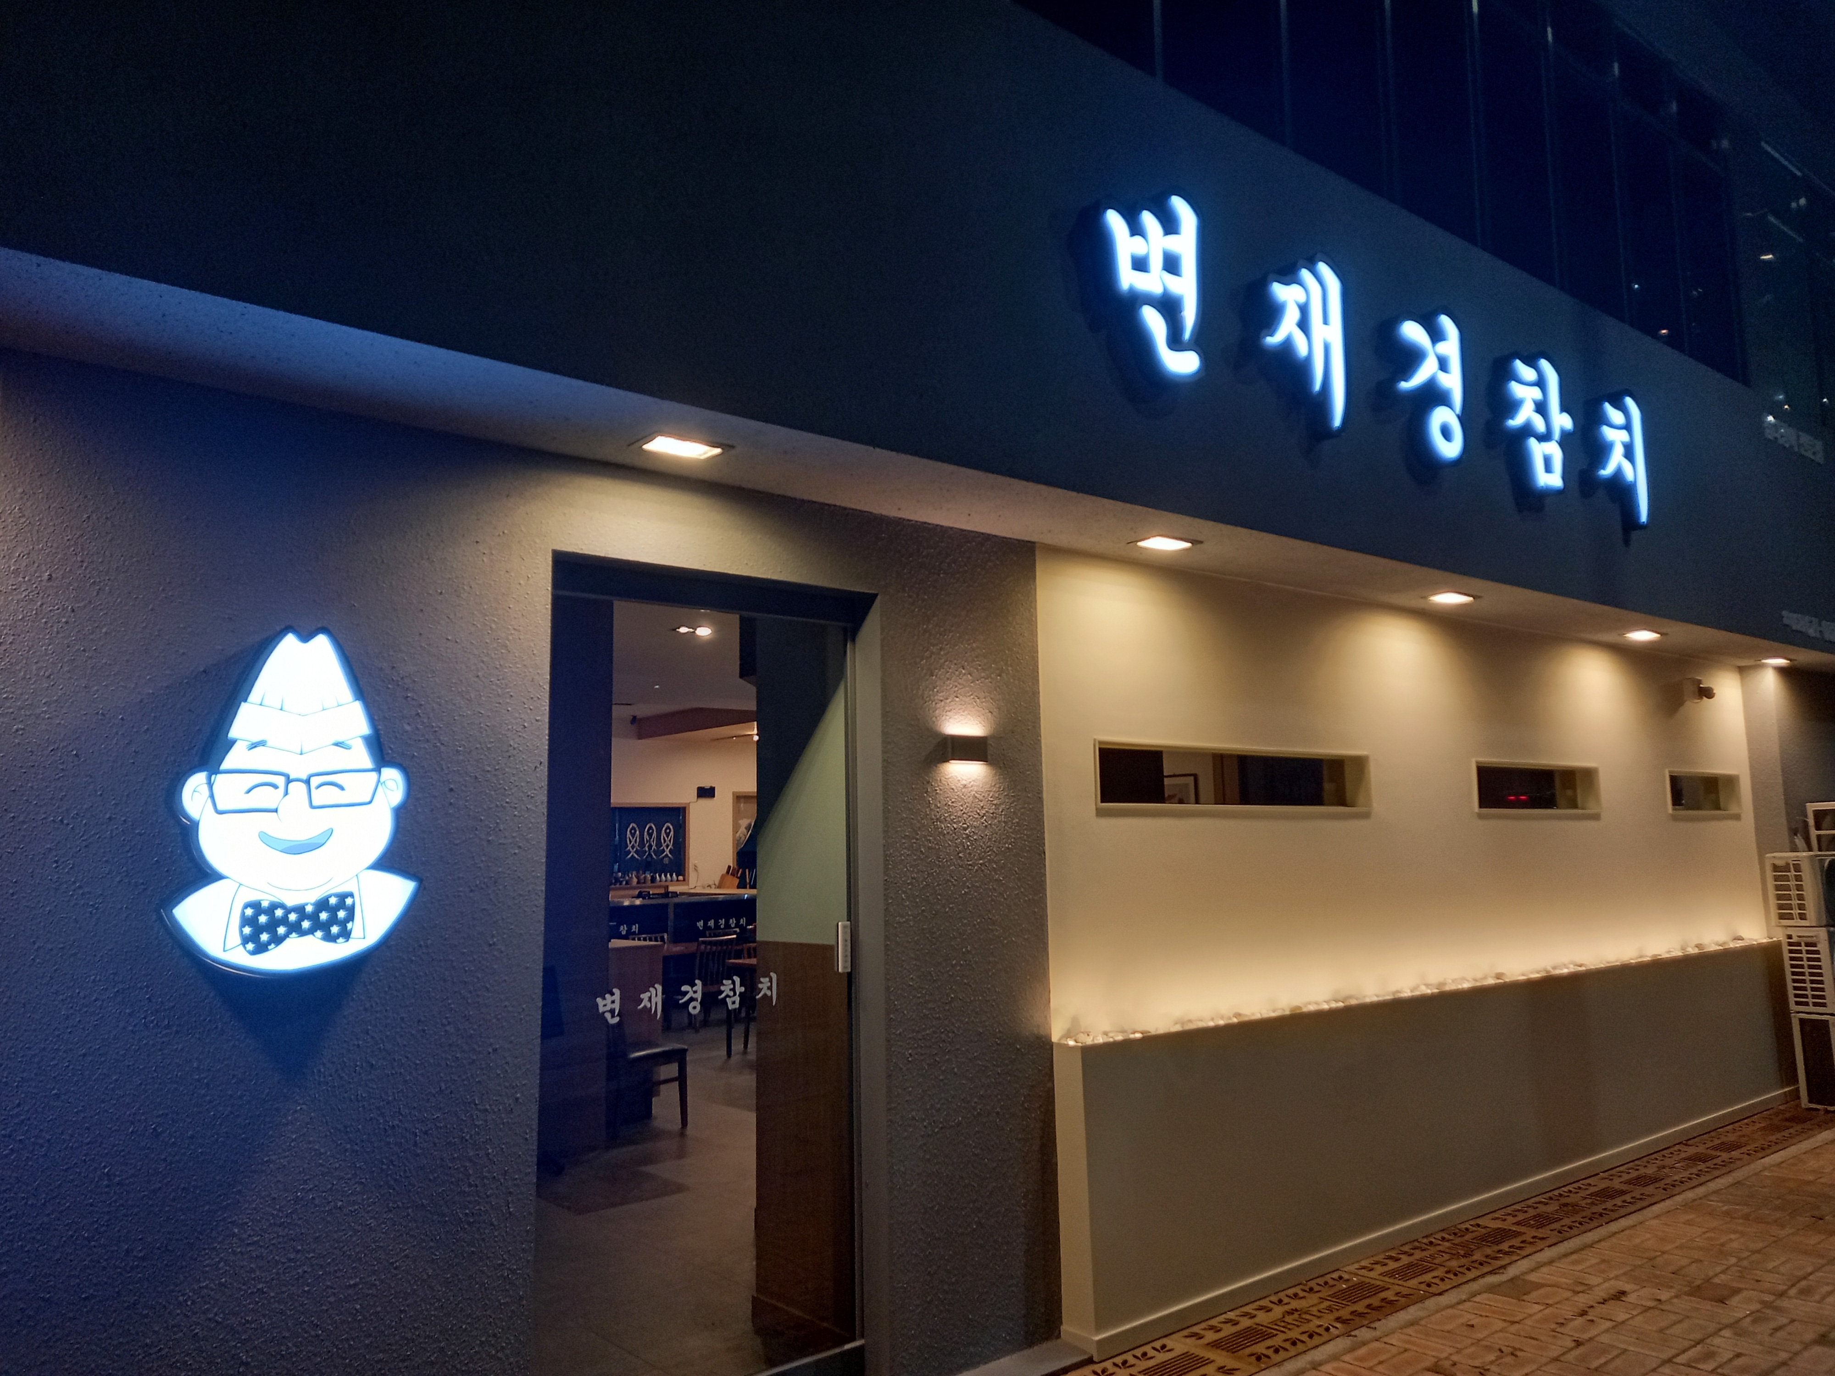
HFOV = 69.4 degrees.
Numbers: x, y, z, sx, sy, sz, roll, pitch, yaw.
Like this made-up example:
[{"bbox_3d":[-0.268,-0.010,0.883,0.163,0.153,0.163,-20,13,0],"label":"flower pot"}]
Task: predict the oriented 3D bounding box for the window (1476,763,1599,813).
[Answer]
[{"bbox_3d":[2.993,0.493,6.484,1.210,0.240,0.130,5,-8,-39],"label":"window"}]

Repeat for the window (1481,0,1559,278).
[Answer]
[{"bbox_3d":[2.628,-2.415,5.843,0.700,1.230,0.080,5,-8,-39],"label":"window"}]

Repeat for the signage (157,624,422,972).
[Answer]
[{"bbox_3d":[-1.333,0.244,2.855,0.500,0.748,0.100,5,-8,-39],"label":"signage"}]

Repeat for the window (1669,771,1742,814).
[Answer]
[{"bbox_3d":[4.510,0.617,7.704,1.010,0.252,0.130,5,-8,-39],"label":"window"}]

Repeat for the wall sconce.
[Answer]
[{"bbox_3d":[0.152,0.190,4.092,0.150,0.085,0.070,5,-8,-39],"label":"wall sconce"}]

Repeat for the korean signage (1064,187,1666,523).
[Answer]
[{"bbox_3d":[1.904,-1.134,4.954,3.560,0.590,0.110,5,-8,-39],"label":"korean signage"}]

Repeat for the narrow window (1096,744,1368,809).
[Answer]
[{"bbox_3d":[1.210,0.354,5.050,1.635,0.245,0.130,5,-8,-39],"label":"narrow window"}]

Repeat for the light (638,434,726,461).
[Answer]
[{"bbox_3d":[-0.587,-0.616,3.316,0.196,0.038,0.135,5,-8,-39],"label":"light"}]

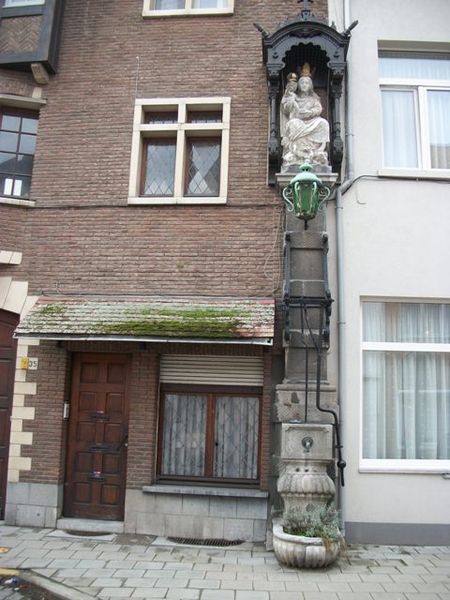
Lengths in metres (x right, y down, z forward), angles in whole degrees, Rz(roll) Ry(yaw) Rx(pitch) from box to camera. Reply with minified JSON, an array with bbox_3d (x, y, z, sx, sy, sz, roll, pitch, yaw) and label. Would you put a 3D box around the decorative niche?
[{"bbox_3d":[1.056,-2.772,7.364,1.230,2.370,0.680,1,-10,2],"label":"decorative niche"}]

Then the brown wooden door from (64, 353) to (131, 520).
[{"bbox_3d":[-1.677,1.803,7.437,0.870,2.150,0.100,1,-10,6],"label":"brown wooden door"}]

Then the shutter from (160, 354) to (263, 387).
[{"bbox_3d":[-0.180,0.946,7.409,1.380,0.400,0.080,1,-10,6],"label":"shutter"}]

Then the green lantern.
[{"bbox_3d":[0.992,-1.306,6.707,0.560,0.750,0.480,1,-10,2],"label":"green lantern"}]

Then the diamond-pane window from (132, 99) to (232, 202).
[{"bbox_3d":[-0.620,-2.088,7.919,1.380,1.580,0.240,1,-10,6],"label":"diamond-pane window"}]

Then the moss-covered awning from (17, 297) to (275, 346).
[{"bbox_3d":[-0.987,0.227,7.134,3.220,0.650,0.640,1,-10,6],"label":"moss-covered awning"}]

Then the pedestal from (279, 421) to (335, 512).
[{"bbox_3d":[0.926,1.959,6.319,0.660,1.070,0.500,1,-10,2],"label":"pedestal"}]

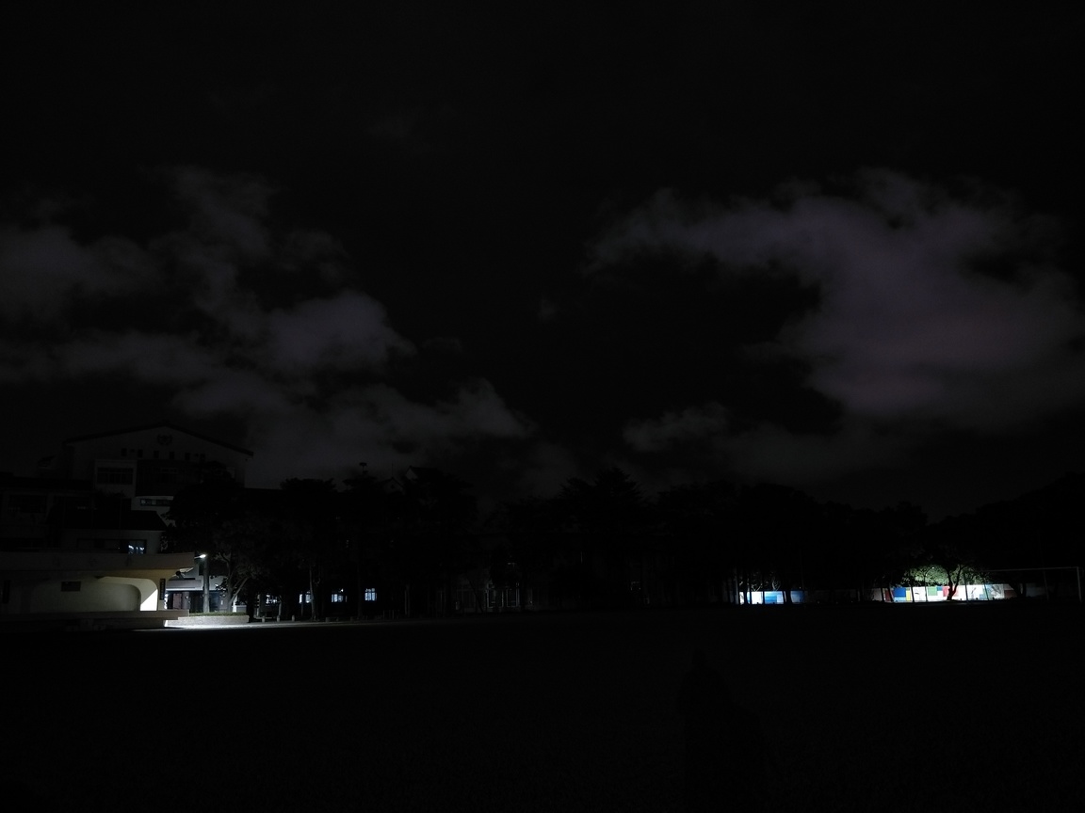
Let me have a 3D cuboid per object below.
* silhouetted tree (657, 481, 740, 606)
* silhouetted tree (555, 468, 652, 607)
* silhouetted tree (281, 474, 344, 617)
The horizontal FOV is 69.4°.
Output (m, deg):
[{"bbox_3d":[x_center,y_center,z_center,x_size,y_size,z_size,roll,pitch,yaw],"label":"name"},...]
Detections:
[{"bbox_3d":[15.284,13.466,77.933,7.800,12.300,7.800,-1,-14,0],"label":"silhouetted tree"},{"bbox_3d":[5.653,12.253,74.172,9.000,13.140,9.000,-1,-14,0],"label":"silhouetted tree"},{"bbox_3d":[-17.696,10.956,60.225,4.900,10.910,4.900,-1,-14,0],"label":"silhouetted tree"}]

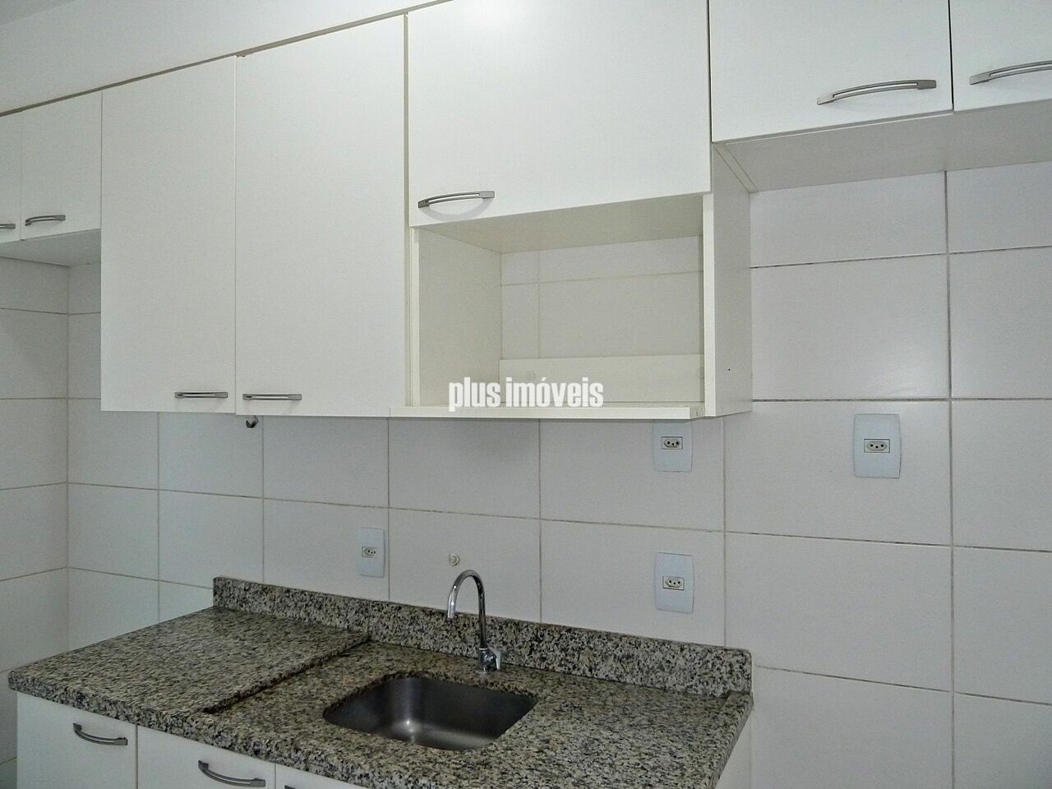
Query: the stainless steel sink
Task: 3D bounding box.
[{"bbox_3d":[-0.178,0.683,1.456,0.352,0.145,0.293,0,0,25],"label":"stainless steel sink"}]

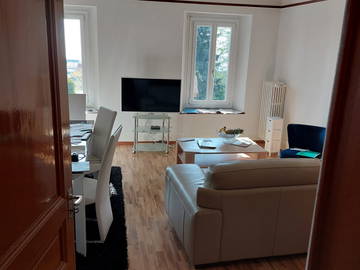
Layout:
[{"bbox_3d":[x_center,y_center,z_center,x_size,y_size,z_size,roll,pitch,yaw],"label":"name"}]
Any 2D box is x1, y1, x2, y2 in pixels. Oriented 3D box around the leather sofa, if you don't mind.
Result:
[{"bbox_3d":[0.949,0.555,2.595,1.950,0.850,1.020,-1,11,-13],"label":"leather sofa"}]

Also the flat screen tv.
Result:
[{"bbox_3d":[-0.669,-0.903,5.767,1.360,0.765,0.070,3,11,7],"label":"flat screen tv"}]

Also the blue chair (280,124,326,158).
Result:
[{"bbox_3d":[2.053,0.272,4.296,0.640,0.830,0.620,11,14,41],"label":"blue chair"}]

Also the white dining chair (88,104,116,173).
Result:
[{"bbox_3d":[-1.237,0.231,3.472,0.580,1.030,0.430,-5,13,-31],"label":"white dining chair"}]

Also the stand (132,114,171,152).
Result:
[{"bbox_3d":[-0.625,-0.017,5.549,0.750,0.770,0.530,3,11,7],"label":"stand"}]

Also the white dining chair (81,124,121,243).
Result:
[{"bbox_3d":[-0.894,0.449,2.412,0.580,1.020,0.420,1,11,-3],"label":"white dining chair"}]

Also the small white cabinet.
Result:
[{"bbox_3d":[2.079,0.056,5.507,0.260,0.800,0.260,3,11,7],"label":"small white cabinet"}]

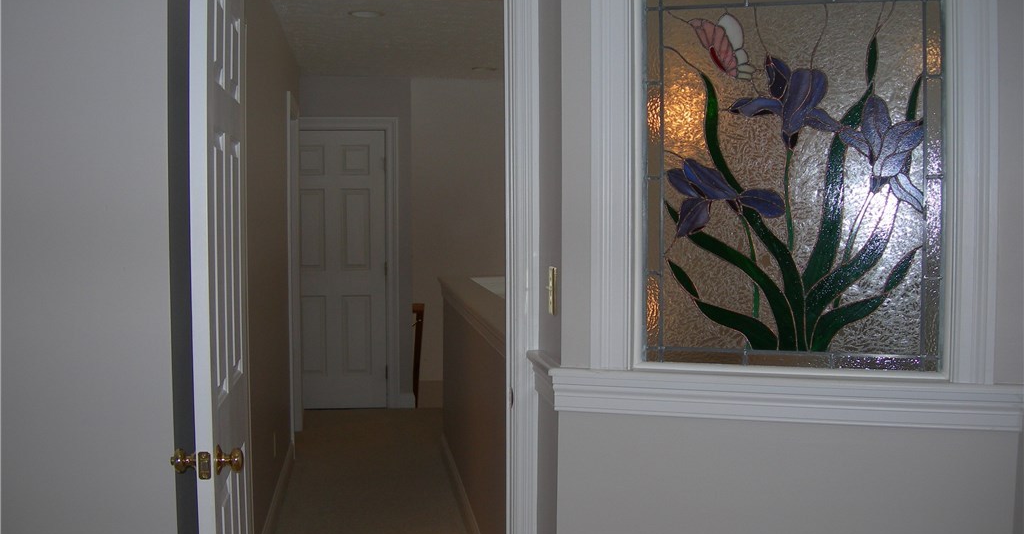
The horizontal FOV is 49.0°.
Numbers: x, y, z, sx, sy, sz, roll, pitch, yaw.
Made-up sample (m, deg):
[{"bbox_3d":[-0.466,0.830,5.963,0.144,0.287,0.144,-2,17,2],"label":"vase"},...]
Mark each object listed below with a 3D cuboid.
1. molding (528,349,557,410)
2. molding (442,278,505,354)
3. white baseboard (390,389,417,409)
[{"bbox_3d":[0.082,0.295,2.903,0.036,0.119,0.360,0,3,-8],"label":"molding"},{"bbox_3d":[-0.123,0.199,4.952,0.177,0.110,3.420,0,3,-8],"label":"molding"},{"bbox_3d":[-0.805,0.987,8.221,0.196,0.120,0.020,0,3,-8],"label":"white baseboard"}]

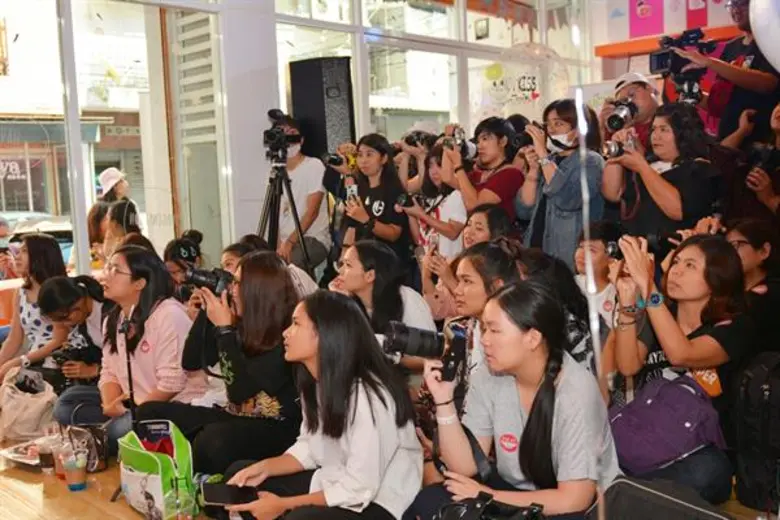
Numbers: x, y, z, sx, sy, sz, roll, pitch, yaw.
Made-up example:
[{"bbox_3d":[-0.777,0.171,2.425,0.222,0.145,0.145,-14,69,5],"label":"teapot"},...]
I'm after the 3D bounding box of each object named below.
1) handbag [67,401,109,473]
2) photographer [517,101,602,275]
[{"bbox_3d":[-1.237,0.737,3.200,0.210,0.280,0.130,-1,5,18],"label":"handbag"},{"bbox_3d":[0.843,-0.032,3.880,0.470,1.510,0.440,2,6,45],"label":"photographer"}]

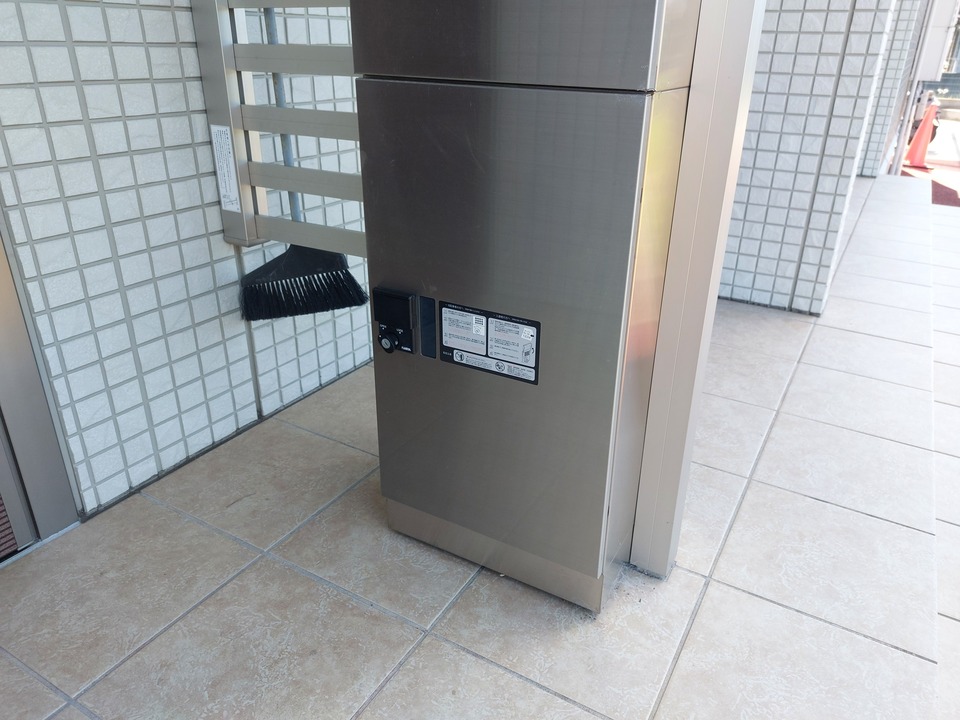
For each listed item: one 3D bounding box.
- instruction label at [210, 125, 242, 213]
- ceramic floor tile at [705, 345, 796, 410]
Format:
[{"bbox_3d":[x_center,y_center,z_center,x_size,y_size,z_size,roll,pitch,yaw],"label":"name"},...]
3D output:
[{"bbox_3d":[-0.440,-0.330,1.155,0.048,0.144,0.001,15,28,28],"label":"instruction label"},{"bbox_3d":[0.601,0.032,1.643,0.296,0.010,0.296,15,28,28],"label":"ceramic floor tile"}]

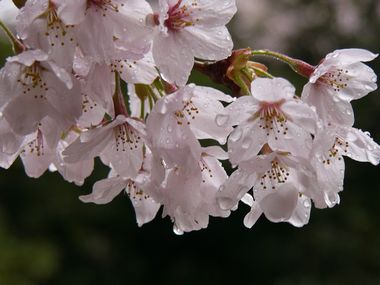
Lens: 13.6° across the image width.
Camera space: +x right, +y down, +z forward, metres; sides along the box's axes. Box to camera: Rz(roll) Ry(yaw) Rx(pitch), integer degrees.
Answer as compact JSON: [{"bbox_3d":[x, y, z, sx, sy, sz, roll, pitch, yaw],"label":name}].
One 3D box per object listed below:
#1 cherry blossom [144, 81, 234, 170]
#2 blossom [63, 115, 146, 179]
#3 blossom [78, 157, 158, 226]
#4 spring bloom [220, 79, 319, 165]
[{"bbox_3d":[0.000,-0.005,0.545,0.034,0.032,0.021,0,30,-28],"label":"cherry blossom"},{"bbox_3d":[-0.028,0.001,0.555,0.034,0.021,0.032,0,-45,2],"label":"blossom"},{"bbox_3d":[-0.024,0.018,0.560,0.033,0.021,0.031,0,-49,0],"label":"blossom"},{"bbox_3d":[0.027,-0.007,0.550,0.034,0.032,0.020,0,30,0],"label":"spring bloom"}]

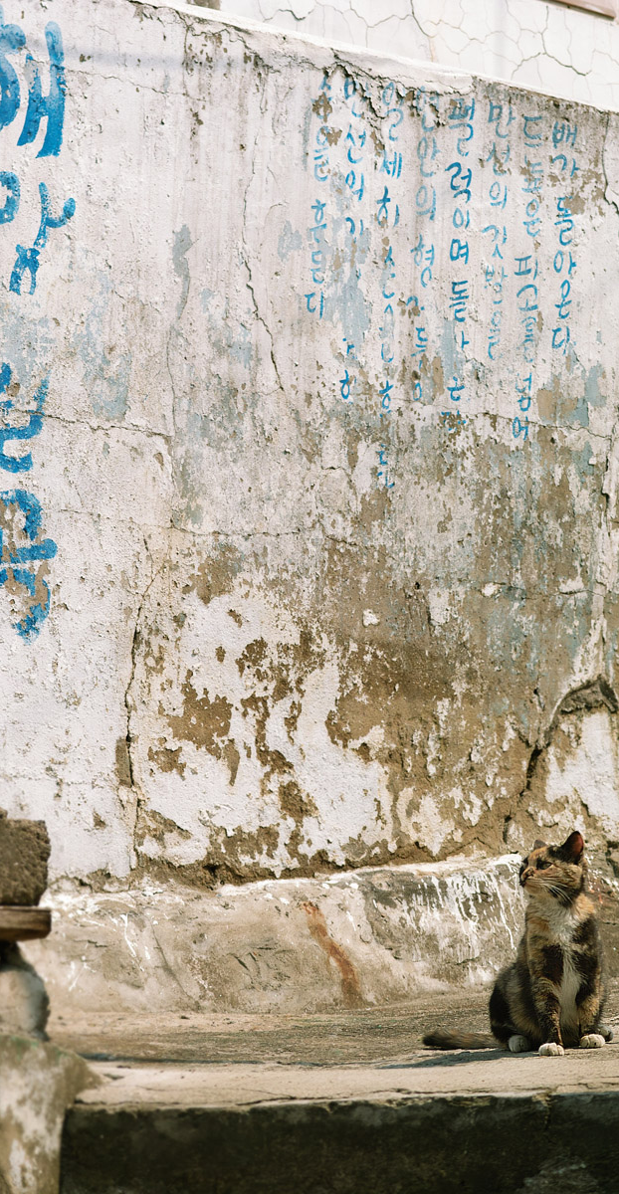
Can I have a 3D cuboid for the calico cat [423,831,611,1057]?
[{"bbox_3d":[0.363,0.606,7.660,0.335,0.390,0.280,0,1,-20],"label":"calico cat"}]

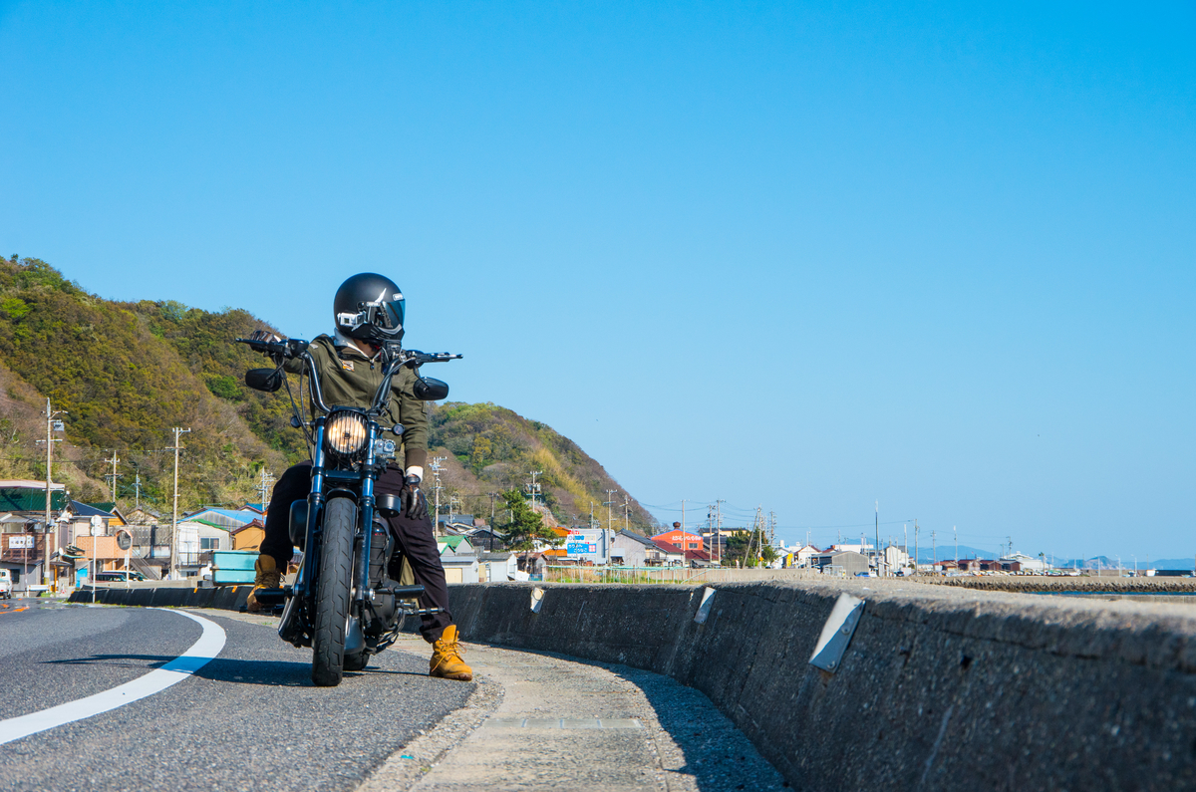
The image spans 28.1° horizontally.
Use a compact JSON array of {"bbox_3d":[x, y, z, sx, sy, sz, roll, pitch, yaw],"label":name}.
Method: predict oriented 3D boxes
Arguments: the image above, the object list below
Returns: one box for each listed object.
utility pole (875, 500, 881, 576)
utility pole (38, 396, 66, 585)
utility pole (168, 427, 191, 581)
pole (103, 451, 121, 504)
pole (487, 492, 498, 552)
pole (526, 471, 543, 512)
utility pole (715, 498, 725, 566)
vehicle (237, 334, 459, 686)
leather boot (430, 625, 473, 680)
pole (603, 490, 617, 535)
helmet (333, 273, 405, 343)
[{"bbox_3d":[49.361,25.028,419.519,0.500,13.270,0.500,0,-4,0],"label":"utility pole"},{"bbox_3d":[-36.506,6.630,159.533,1.900,12.890,0.600,0,-4,0],"label":"utility pole"},{"bbox_3d":[-31.526,8.273,179.568,1.800,11.920,0.500,0,-4,0],"label":"utility pole"},{"bbox_3d":[-45.889,11.126,224.567,1.700,11.950,0.500,0,-4,0],"label":"pole"},{"bbox_3d":[-12.333,16.265,279.642,1.400,9.880,0.500,0,-4,0],"label":"pole"},{"bbox_3d":[-7.953,16.010,299.519,1.900,13.270,0.700,0,-4,0],"label":"pole"},{"bbox_3d":[18.769,21.815,369.571,1.500,11.840,0.500,0,-4,0],"label":"utility pole"},{"bbox_3d":[-0.935,0.444,9.050,0.840,1.240,2.250,4,-4,-3],"label":"vehicle"},{"bbox_3d":[-0.545,0.950,8.850,0.120,0.210,0.300,2,-5,-23],"label":"leather boot"},{"bbox_3d":[1.584,18.951,329.574,1.800,11.760,0.500,0,-4,0],"label":"pole"},{"bbox_3d":[-0.893,-0.342,9.300,0.300,0.270,0.245,-2,-5,25],"label":"helmet"}]

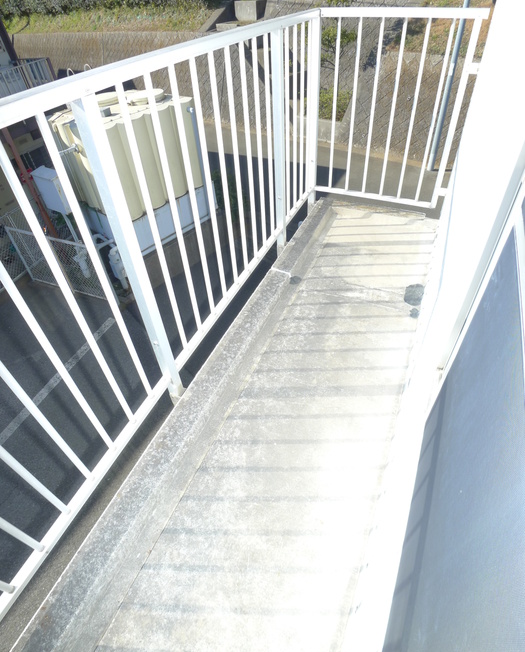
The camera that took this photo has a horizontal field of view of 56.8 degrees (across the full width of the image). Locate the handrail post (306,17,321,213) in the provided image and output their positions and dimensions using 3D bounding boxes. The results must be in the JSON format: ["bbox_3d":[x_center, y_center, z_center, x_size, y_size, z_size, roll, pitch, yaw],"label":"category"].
[{"bbox_3d":[0.309,-1.226,2.925,0.048,1.090,0.048,11,40,17],"label":"handrail post"}]

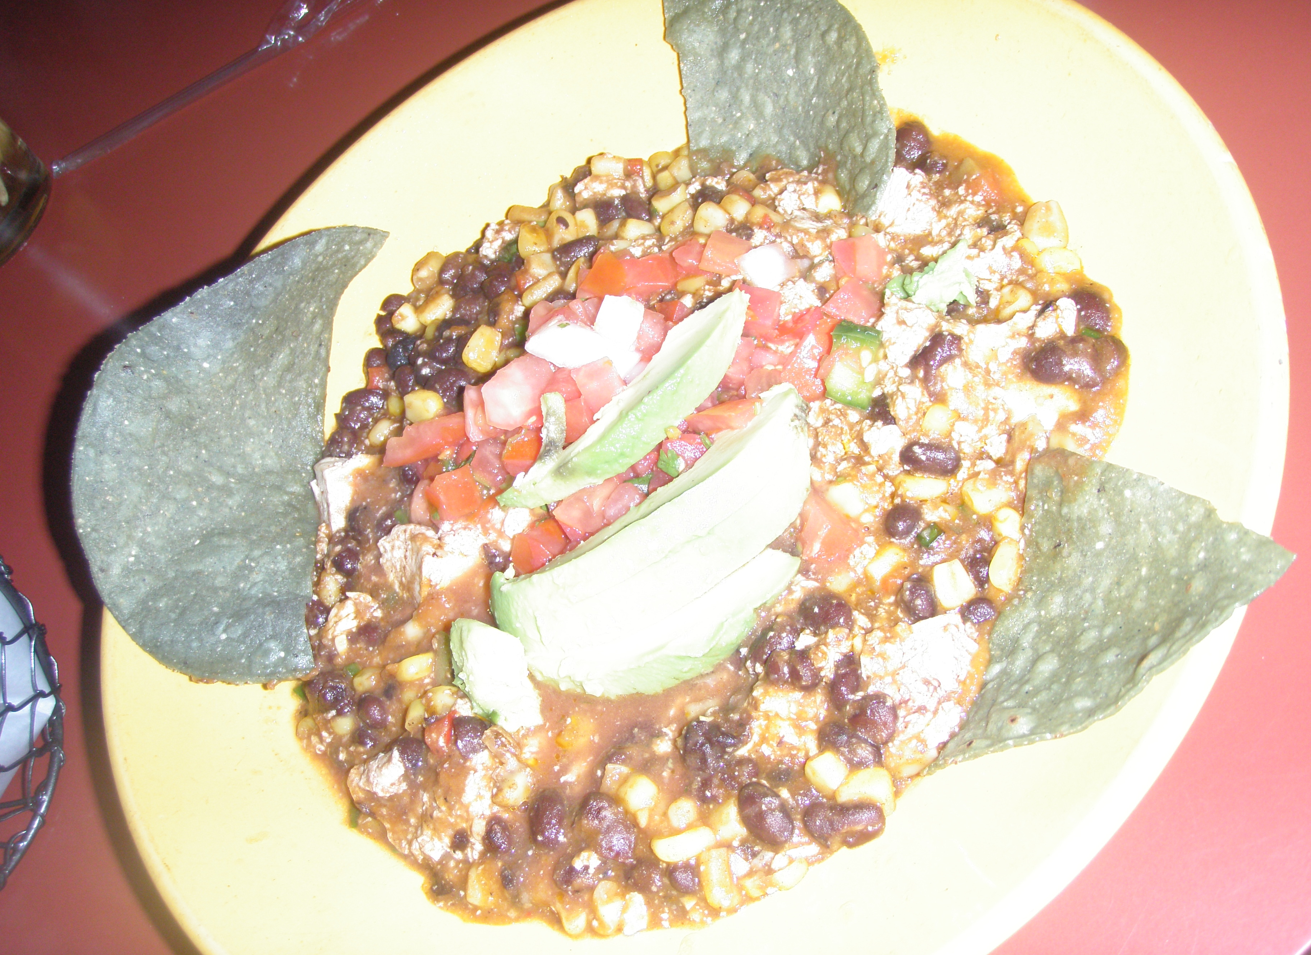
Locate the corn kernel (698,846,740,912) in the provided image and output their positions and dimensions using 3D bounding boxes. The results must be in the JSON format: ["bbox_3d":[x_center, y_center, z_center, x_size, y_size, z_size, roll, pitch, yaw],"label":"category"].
[{"bbox_3d":[0.013,0.079,0.283,0.007,0.006,0.011,-31,53,10],"label":"corn kernel"}]

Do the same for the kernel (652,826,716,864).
[{"bbox_3d":[0.006,0.073,0.284,0.013,0.006,0.007,-19,55,19],"label":"kernel"}]

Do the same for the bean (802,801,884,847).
[{"bbox_3d":[0.036,0.066,0.275,0.015,0.007,0.008,-3,61,6],"label":"bean"}]

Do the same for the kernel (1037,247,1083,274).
[{"bbox_3d":[0.093,-0.050,0.331,0.010,0.006,0.007,8,63,12],"label":"kernel"}]

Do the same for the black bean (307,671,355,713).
[{"bbox_3d":[-0.077,0.051,0.343,0.013,0.008,0.009,11,69,33],"label":"black bean"}]

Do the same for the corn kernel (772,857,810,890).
[{"bbox_3d":[0.026,0.077,0.278,0.009,0.005,0.006,-33,52,8],"label":"corn kernel"}]

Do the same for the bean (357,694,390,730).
[{"bbox_3d":[-0.066,0.055,0.336,0.007,0.007,0.009,-37,52,5],"label":"bean"}]

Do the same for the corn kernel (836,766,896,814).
[{"bbox_3d":[0.040,0.060,0.278,0.011,0.006,0.008,4,62,10],"label":"corn kernel"}]

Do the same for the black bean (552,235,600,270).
[{"bbox_3d":[-0.019,-0.054,0.344,0.012,0.006,0.007,-28,61,-8],"label":"black bean"}]

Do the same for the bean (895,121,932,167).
[{"bbox_3d":[0.062,-0.080,0.346,0.009,0.009,0.012,-20,55,18],"label":"bean"}]

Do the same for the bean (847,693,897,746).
[{"bbox_3d":[0.042,0.046,0.276,0.009,0.009,0.012,-39,52,4],"label":"bean"}]

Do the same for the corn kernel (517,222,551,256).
[{"bbox_3d":[-0.030,-0.058,0.350,0.007,0.006,0.008,-17,60,-2],"label":"corn kernel"}]

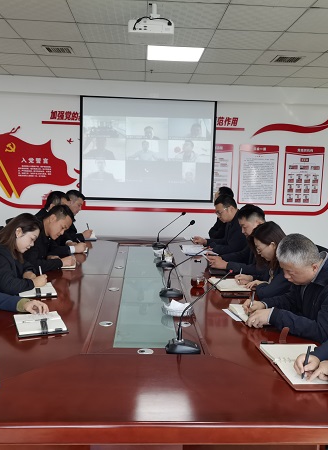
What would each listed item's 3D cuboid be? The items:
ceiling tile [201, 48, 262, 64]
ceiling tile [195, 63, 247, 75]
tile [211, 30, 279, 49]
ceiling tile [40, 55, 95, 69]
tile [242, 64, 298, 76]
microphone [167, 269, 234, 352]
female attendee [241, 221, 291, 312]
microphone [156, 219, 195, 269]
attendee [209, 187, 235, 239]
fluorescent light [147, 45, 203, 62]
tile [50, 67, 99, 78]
[{"bbox_3d":[0.708,-1.788,4.943,0.600,0.020,0.600,1,6,-3],"label":"ceiling tile"},{"bbox_3d":[0.679,-1.853,5.539,0.600,0.020,0.600,1,6,-3],"label":"ceiling tile"},{"bbox_3d":[0.742,-1.724,4.345,0.600,0.020,0.600,2,6,-3],"label":"tile"},{"bbox_3d":[-1.116,-1.910,5.467,0.600,0.015,0.600,2,6,-3],"label":"ceiling tile"},{"bbox_3d":[1.284,-1.842,5.572,0.600,0.020,0.600,1,6,-3],"label":"tile"},{"bbox_3d":[0.149,0.340,1.902,0.280,0.335,0.120,2,6,-3],"label":"microphone"},{"bbox_3d":[0.672,0.566,2.982,0.620,1.200,0.490,1,6,-8],"label":"female attendee"},{"bbox_3d":[0.086,0.135,3.494,0.278,0.365,0.110,1,6,-3],"label":"microphone"},{"bbox_3d":[0.662,0.283,4.747,0.570,1.338,0.520,1,6,-3],"label":"attendee"},{"bbox_3d":[0.110,-1.808,4.911,0.600,0.040,0.600,1,6,-3],"label":"fluorescent light"},{"bbox_3d":[-1.141,-1.965,6.041,0.600,0.020,0.600,2,6,-3],"label":"tile"}]

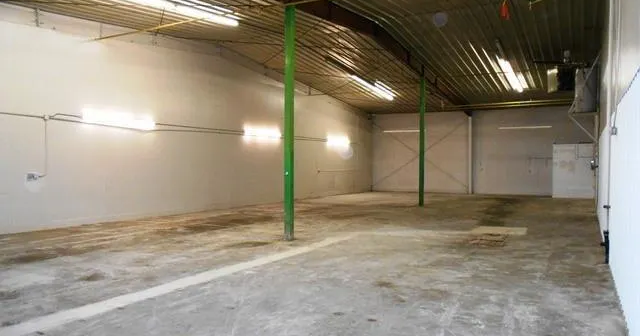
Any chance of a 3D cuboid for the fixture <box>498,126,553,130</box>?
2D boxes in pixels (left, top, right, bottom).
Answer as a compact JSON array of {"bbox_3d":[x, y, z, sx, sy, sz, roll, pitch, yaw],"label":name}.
[{"bbox_3d":[9.974,-1.954,23.409,2.443,0.100,0.100,0,0,29],"label":"fixture"}]

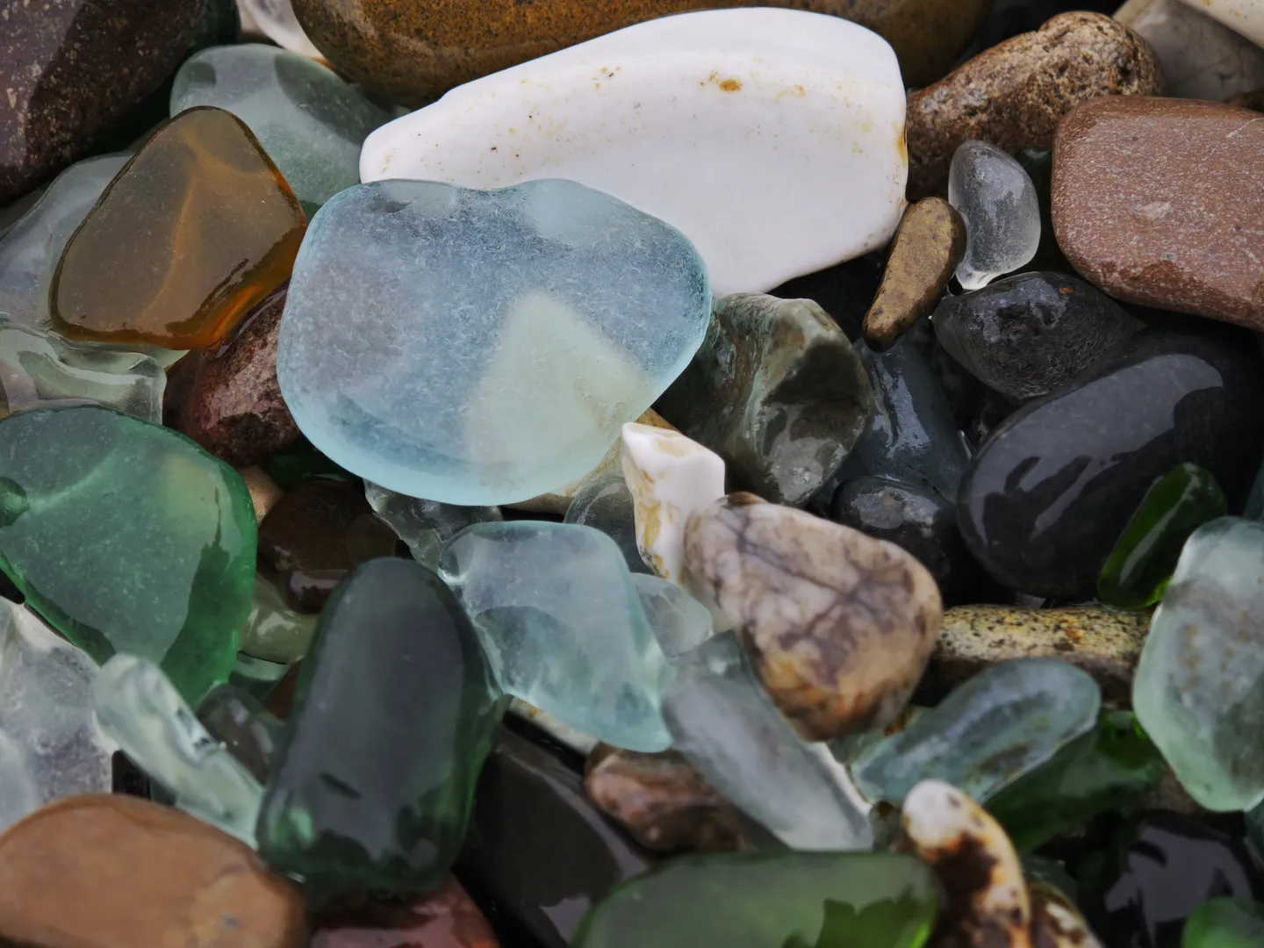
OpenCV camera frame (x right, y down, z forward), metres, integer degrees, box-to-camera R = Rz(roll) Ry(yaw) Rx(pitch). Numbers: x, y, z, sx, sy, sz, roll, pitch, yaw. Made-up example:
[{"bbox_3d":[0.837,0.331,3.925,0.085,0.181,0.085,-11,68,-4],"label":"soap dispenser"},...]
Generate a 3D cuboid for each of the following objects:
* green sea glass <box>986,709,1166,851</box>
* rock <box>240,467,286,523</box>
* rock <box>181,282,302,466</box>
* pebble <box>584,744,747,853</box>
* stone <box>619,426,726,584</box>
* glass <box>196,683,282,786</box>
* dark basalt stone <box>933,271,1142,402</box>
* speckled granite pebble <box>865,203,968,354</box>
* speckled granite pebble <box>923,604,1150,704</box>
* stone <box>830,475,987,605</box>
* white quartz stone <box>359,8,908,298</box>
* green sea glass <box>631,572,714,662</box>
[{"bbox_3d":[0.052,0.035,0.255,0.025,0.008,0.013,-32,65,-17],"label":"green sea glass"},{"bbox_3d":[-0.049,0.003,0.281,0.009,0.008,0.013,-30,60,-20],"label":"rock"},{"bbox_3d":[-0.044,-0.013,0.268,0.019,0.016,0.030,27,53,23],"label":"rock"},{"bbox_3d":[0.005,0.033,0.226,0.019,0.012,0.014,15,49,13],"label":"pebble"},{"bbox_3d":[0.005,0.004,0.250,0.012,0.019,0.009,19,50,17],"label":"stone"},{"bbox_3d":[-0.047,0.031,0.258,0.011,0.009,0.016,-30,64,-16],"label":"glass"},{"bbox_3d":[0.050,-0.017,0.271,0.025,0.013,0.017,7,48,7],"label":"dark basalt stone"},{"bbox_3d":[0.036,-0.025,0.276,0.008,0.007,0.021,15,63,13],"label":"speckled granite pebble"},{"bbox_3d":[0.044,0.020,0.238,0.029,0.011,0.011,0,47,0],"label":"speckled granite pebble"},{"bbox_3d":[0.035,0.009,0.277,0.021,0.014,0.016,14,56,10],"label":"stone"},{"bbox_3d":[0.001,-0.043,0.300,0.072,0.022,0.036,-16,61,-9],"label":"white quartz stone"},{"bbox_3d":[0.004,0.017,0.262,0.010,0.007,0.014,-31,66,-15],"label":"green sea glass"}]

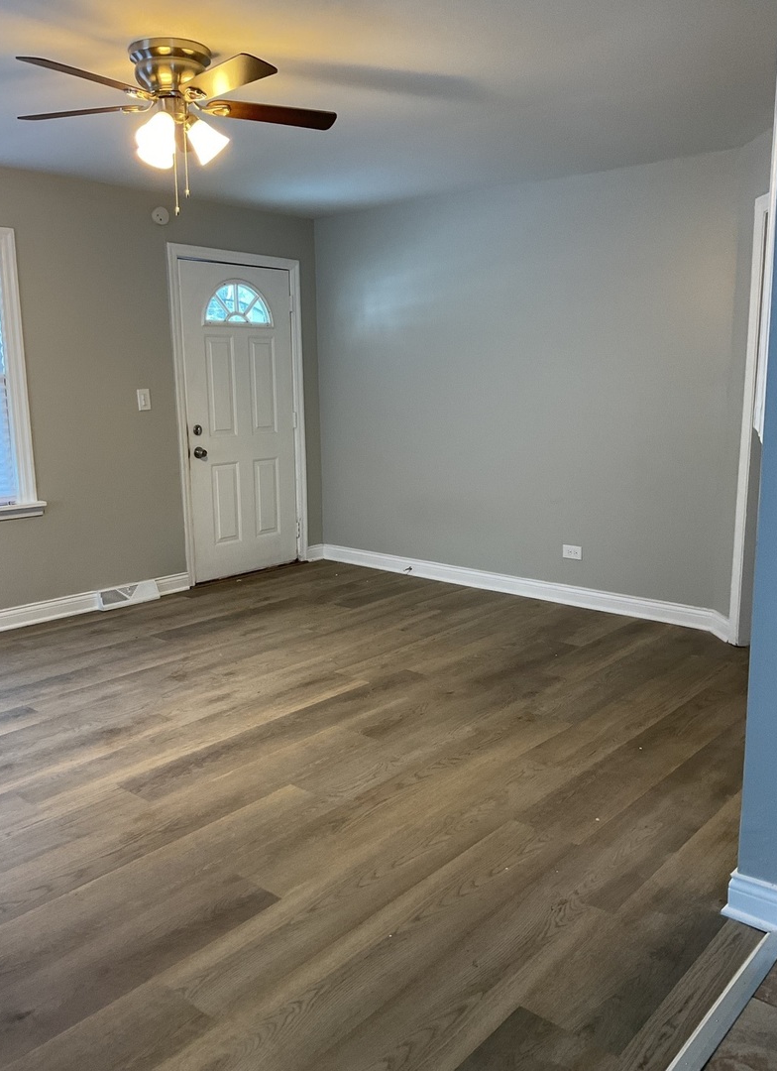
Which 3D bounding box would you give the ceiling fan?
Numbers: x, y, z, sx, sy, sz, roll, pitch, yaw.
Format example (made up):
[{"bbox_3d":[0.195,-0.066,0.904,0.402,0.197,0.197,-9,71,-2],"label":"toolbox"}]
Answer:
[{"bbox_3d":[-0.724,-1.365,3.021,1.080,0.500,1.100,8,14,41],"label":"ceiling fan"}]

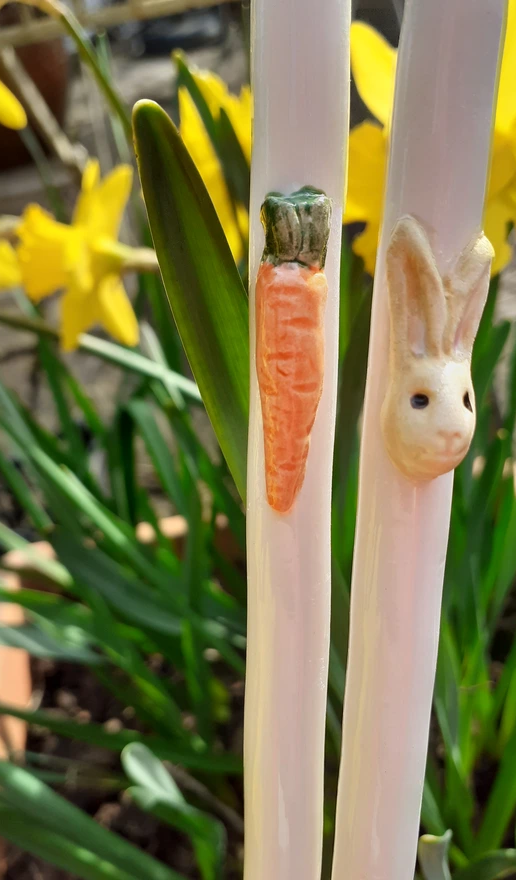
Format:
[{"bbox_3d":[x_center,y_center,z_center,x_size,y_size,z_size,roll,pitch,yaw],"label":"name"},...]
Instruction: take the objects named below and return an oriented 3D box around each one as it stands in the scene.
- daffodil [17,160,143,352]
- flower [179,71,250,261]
[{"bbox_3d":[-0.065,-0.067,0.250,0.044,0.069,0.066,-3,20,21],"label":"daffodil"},{"bbox_3d":[-0.012,-0.095,0.240,0.046,0.070,0.068,-3,22,-6],"label":"flower"}]

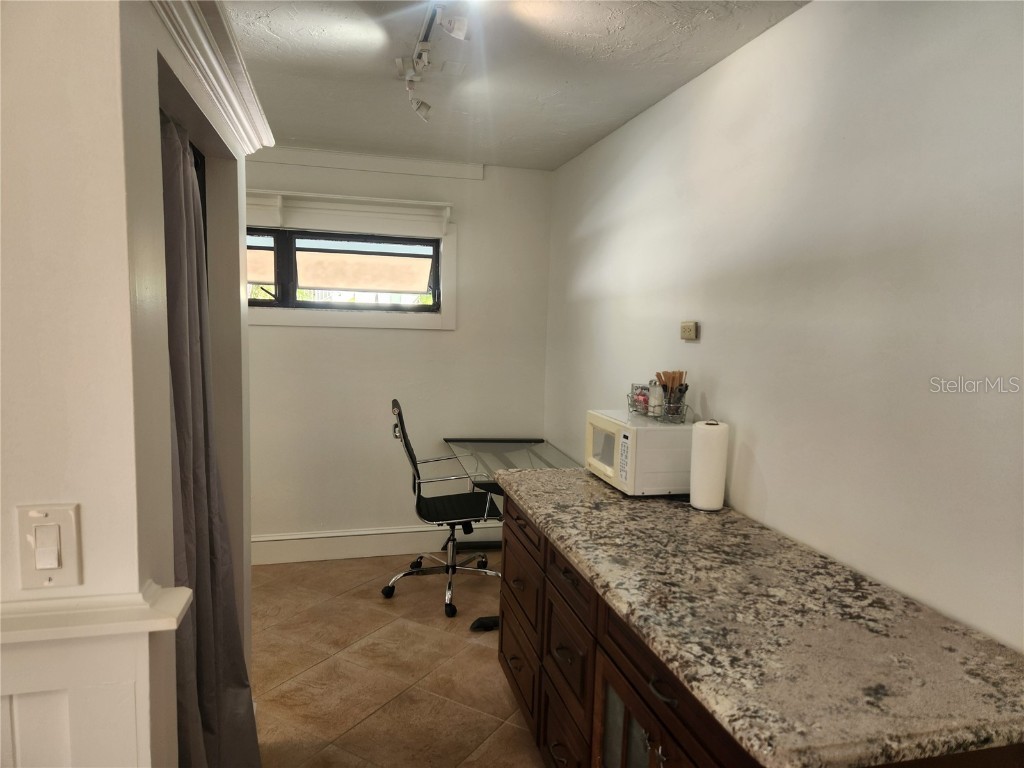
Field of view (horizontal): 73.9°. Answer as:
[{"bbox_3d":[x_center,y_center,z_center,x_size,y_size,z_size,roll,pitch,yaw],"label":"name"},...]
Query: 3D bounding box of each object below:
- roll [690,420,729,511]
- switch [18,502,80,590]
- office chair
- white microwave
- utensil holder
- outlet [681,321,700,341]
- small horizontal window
[{"bbox_3d":[0.678,0.279,2.331,0.118,0.285,0.118,2,6,0],"label":"roll"},{"bbox_3d":[-0.668,0.237,0.984,0.079,0.124,0.012,0,6,-14],"label":"switch"},{"bbox_3d":[-0.364,0.633,3.850,0.690,1.111,0.660,1,6,-7],"label":"office chair"},{"bbox_3d":[0.516,0.259,2.610,0.315,0.256,0.419,0,6,-14],"label":"white microwave"},{"bbox_3d":[0.602,0.068,2.651,0.120,0.120,0.300,-2,7,-27],"label":"utensil holder"},{"bbox_3d":[0.688,-0.206,2.645,0.022,0.068,0.111,0,6,-14],"label":"outlet"},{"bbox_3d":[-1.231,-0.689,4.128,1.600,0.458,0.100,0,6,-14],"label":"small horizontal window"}]

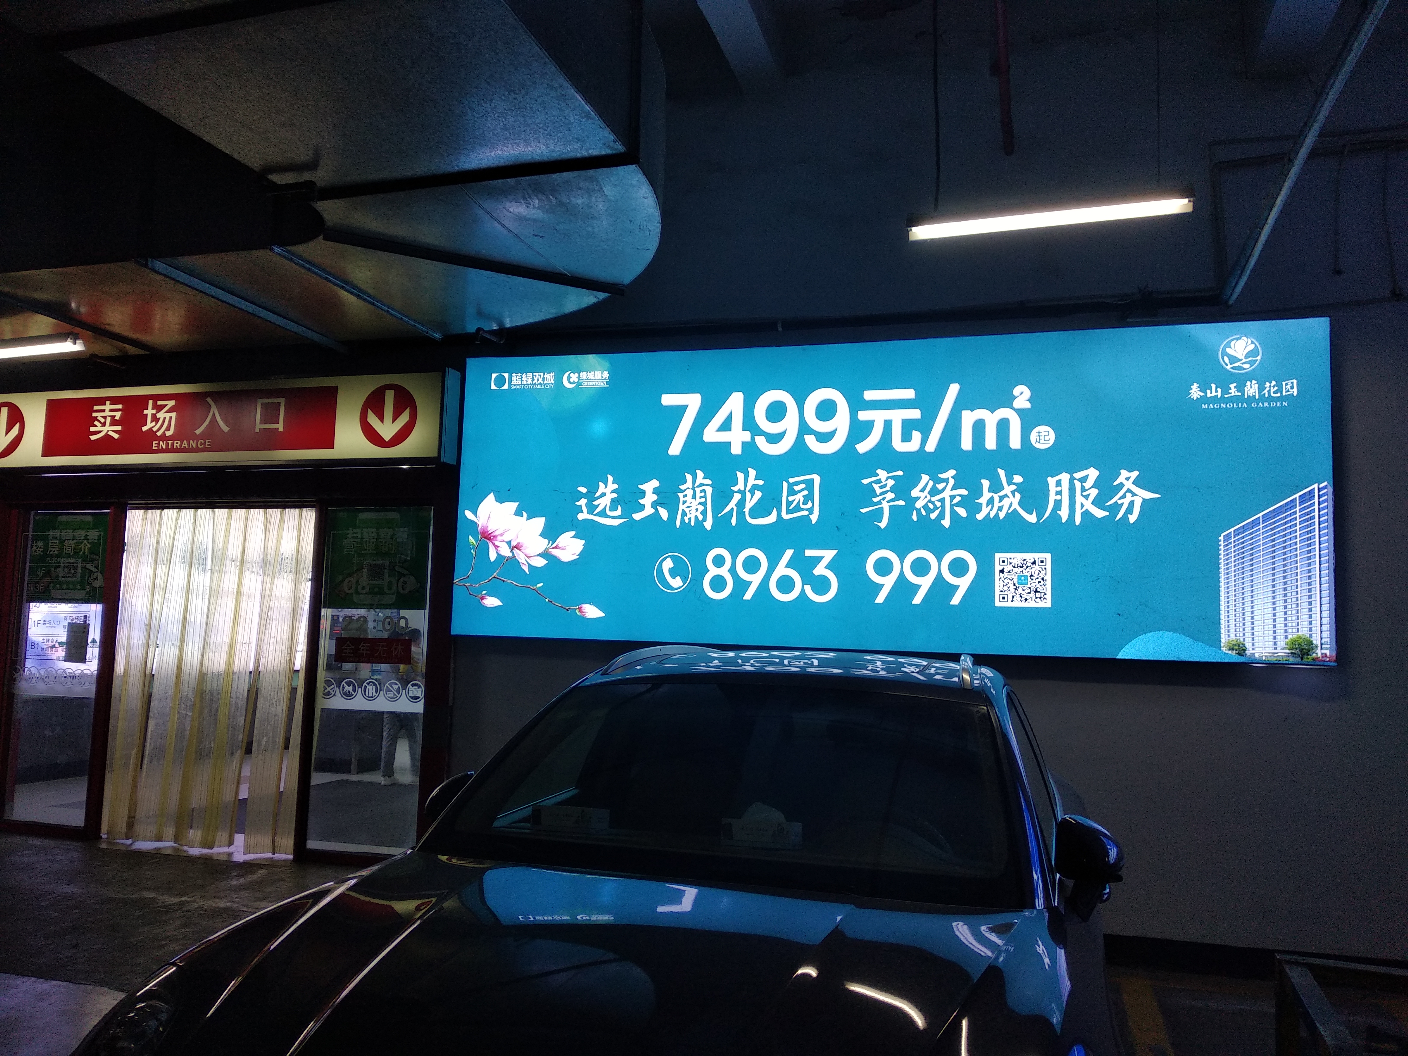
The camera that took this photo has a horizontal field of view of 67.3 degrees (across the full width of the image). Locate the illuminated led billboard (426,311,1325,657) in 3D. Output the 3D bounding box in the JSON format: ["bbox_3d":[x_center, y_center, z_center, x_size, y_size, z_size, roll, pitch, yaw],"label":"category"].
[{"bbox_3d":[0.824,-0.203,6.167,5.006,1.794,0.130,0,-6,17],"label":"illuminated led billboard"}]

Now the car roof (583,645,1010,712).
[{"bbox_3d":[0.487,0.593,4.350,1.435,0.175,1.720,0,-6,17],"label":"car roof"}]

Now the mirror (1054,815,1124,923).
[{"bbox_3d":[1.021,0.899,2.813,0.173,0.255,0.170,0,-6,17],"label":"mirror"}]

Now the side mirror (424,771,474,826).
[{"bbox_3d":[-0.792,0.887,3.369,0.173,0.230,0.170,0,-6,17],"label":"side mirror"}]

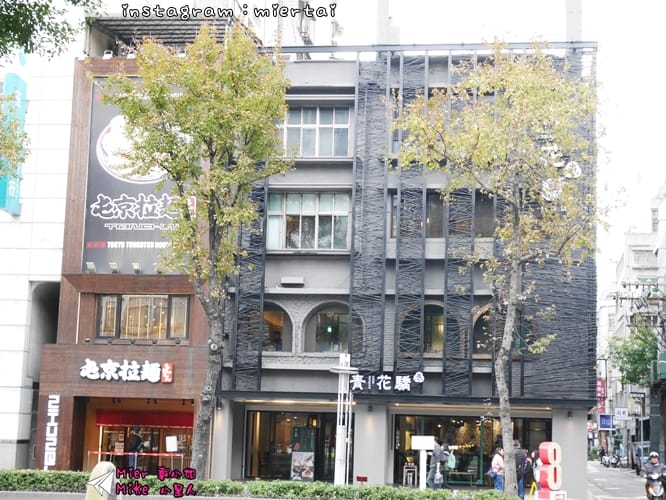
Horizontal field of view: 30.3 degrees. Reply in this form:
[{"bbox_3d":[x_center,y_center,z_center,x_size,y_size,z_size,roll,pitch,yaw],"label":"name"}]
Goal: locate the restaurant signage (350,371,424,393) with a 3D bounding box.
[{"bbox_3d":[1.686,4.073,37.936,2.301,0.690,0.200,1,-9,8],"label":"restaurant signage"}]

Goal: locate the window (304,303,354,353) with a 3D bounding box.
[{"bbox_3d":[-0.048,2.510,39.642,1.754,1.644,0.200,1,-9,8],"label":"window"}]

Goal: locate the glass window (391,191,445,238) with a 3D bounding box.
[{"bbox_3d":[2.782,-1.169,40.549,1.744,1.572,0.200,1,-9,8],"label":"glass window"}]

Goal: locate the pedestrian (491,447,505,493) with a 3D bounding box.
[{"bbox_3d":[4.684,6.363,35.025,0.420,1.504,0.460,1,-9,8],"label":"pedestrian"}]

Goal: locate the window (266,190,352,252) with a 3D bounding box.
[{"bbox_3d":[-0.865,-0.940,41.002,2.930,1.943,0.200,1,-9,8],"label":"window"}]

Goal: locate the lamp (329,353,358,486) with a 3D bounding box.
[{"bbox_3d":[0.264,4.885,34.429,0.780,3.981,0.780,1,-9,8],"label":"lamp"}]

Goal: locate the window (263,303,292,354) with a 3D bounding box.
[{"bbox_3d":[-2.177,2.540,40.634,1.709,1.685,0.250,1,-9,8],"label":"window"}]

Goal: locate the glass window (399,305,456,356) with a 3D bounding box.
[{"bbox_3d":[3.033,2.531,39.218,1.860,1.658,0.200,1,-9,8],"label":"glass window"}]

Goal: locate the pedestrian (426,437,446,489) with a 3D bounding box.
[{"bbox_3d":[2.974,6.278,35.578,0.500,1.735,0.520,1,-9,8],"label":"pedestrian"}]

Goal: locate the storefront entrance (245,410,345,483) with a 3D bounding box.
[{"bbox_3d":[-1.170,6.526,40.599,3.537,2.439,0.350,1,-9,8],"label":"storefront entrance"}]

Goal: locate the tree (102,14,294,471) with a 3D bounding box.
[{"bbox_3d":[-4.159,0.046,35.992,5.400,13.748,5.000,1,-9,8],"label":"tree"}]

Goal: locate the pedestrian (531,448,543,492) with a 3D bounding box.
[{"bbox_3d":[6.188,6.814,37.383,0.360,1.560,0.480,3,-9,-9],"label":"pedestrian"}]

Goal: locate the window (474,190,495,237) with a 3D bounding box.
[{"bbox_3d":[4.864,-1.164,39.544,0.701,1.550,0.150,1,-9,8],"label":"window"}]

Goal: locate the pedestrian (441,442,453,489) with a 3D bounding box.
[{"bbox_3d":[3.667,7.004,39.580,0.420,1.600,0.480,1,-9,8],"label":"pedestrian"}]

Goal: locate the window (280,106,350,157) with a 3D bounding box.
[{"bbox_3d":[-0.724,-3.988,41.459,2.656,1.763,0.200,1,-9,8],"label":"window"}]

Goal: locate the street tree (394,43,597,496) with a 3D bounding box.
[{"bbox_3d":[4.559,0.447,34.509,5.767,13.005,5.479,1,-9,8],"label":"street tree"}]

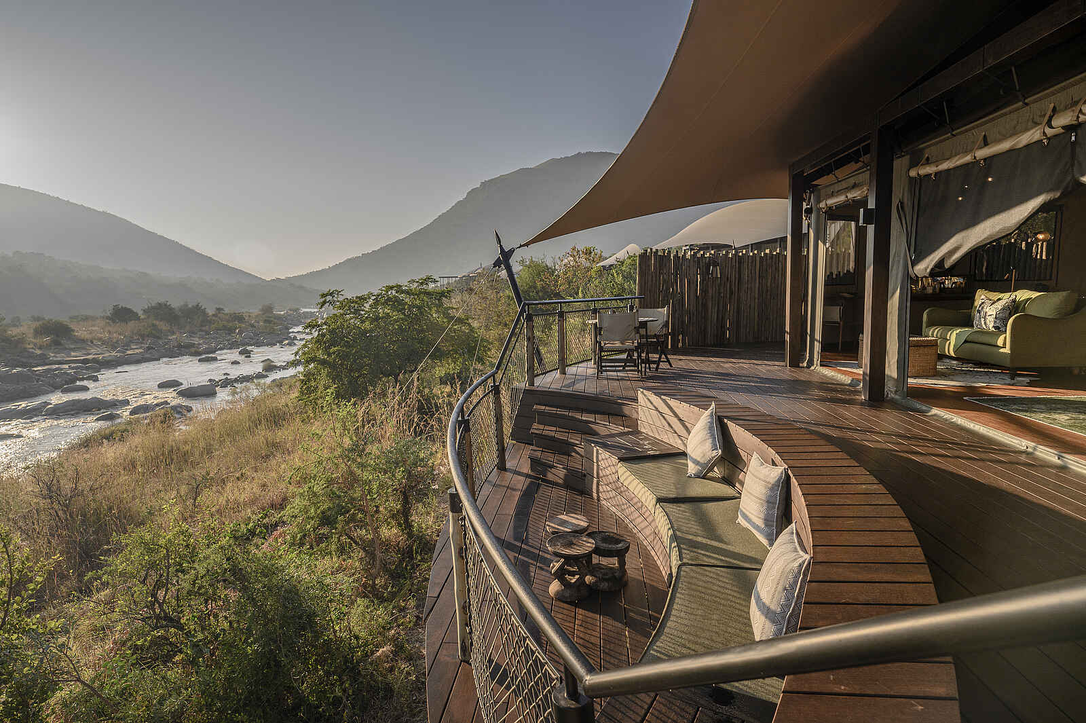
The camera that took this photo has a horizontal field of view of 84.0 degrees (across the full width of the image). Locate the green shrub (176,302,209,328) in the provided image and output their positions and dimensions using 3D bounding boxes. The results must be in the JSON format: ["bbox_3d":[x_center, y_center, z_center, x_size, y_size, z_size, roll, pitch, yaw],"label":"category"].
[{"bbox_3d":[-49.342,-6.457,85.000,4.100,3.700,3.900,-5,8,-30],"label":"green shrub"}]

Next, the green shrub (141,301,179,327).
[{"bbox_3d":[-53.947,-6.696,85.000,4.700,3.600,4.400,-5,8,-32],"label":"green shrub"}]

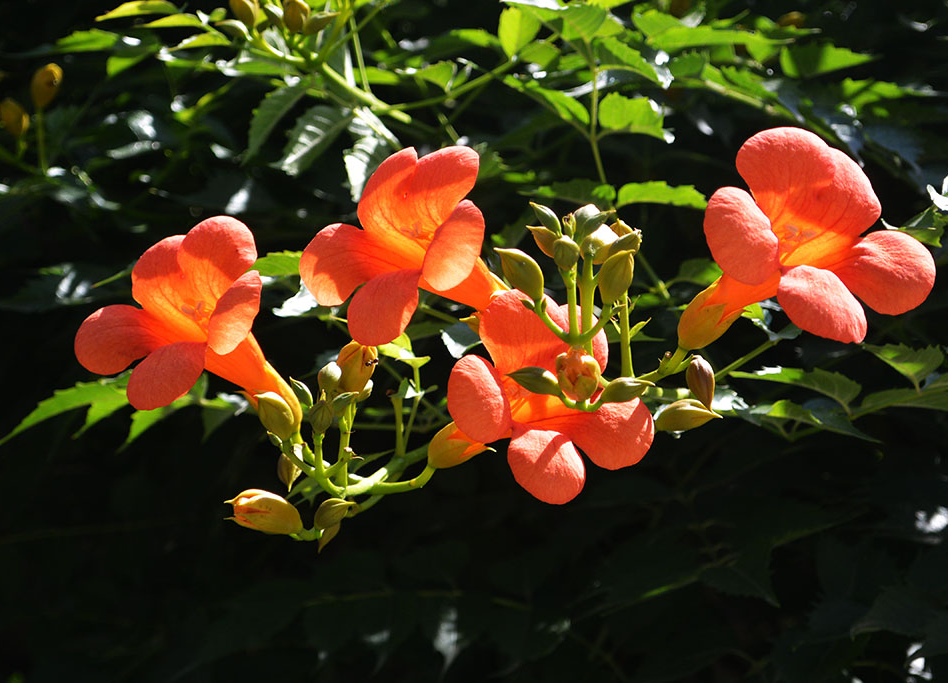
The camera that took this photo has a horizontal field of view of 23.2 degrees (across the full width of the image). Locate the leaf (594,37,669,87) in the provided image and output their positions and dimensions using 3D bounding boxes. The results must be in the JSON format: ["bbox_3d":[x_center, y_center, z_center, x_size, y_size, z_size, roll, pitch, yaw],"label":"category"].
[{"bbox_3d":[0.063,-0.115,0.940,0.032,0.009,0.020,26,26,14],"label":"leaf"}]

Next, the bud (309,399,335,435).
[{"bbox_3d":[-0.057,0.028,0.865,0.010,0.015,0.010,5,9,-6],"label":"bud"}]

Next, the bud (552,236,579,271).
[{"bbox_3d":[0.031,-0.030,0.780,0.009,0.011,0.009,0,20,0],"label":"bud"}]

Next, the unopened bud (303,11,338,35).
[{"bbox_3d":[-0.061,-0.127,0.920,0.017,0.008,0.008,-30,0,3],"label":"unopened bud"}]

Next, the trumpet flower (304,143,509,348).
[{"bbox_3d":[-0.020,-0.030,0.845,0.078,0.076,0.073,0,-27,43],"label":"trumpet flower"}]

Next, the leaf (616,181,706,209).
[{"bbox_3d":[0.074,-0.058,0.910,0.036,0.008,0.019,4,27,8],"label":"leaf"}]

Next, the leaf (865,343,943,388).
[{"bbox_3d":[0.173,0.010,0.930,0.036,0.012,0.024,25,-28,-23],"label":"leaf"}]

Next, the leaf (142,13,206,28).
[{"bbox_3d":[-0.121,-0.130,0.930,0.029,0.006,0.014,-4,20,-11],"label":"leaf"}]

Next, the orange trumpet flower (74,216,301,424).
[{"bbox_3d":[-0.095,0.003,0.860,0.075,0.073,0.075,0,-30,40],"label":"orange trumpet flower"}]

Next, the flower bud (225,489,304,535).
[{"bbox_3d":[-0.071,0.058,0.780,0.028,0.013,0.013,14,0,-6],"label":"flower bud"}]

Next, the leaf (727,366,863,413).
[{"bbox_3d":[0.120,0.018,0.860,0.050,0.009,0.022,4,26,-11],"label":"leaf"}]

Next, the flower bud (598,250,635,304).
[{"bbox_3d":[0.051,-0.023,0.830,0.012,0.021,0.012,25,6,-5],"label":"flower bud"}]

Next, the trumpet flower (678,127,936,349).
[{"bbox_3d":[0.102,-0.026,0.765,0.077,0.074,0.070,-4,-19,-38],"label":"trumpet flower"}]

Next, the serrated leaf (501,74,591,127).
[{"bbox_3d":[0.030,-0.102,0.970,0.040,0.011,0.024,32,24,-12],"label":"serrated leaf"}]

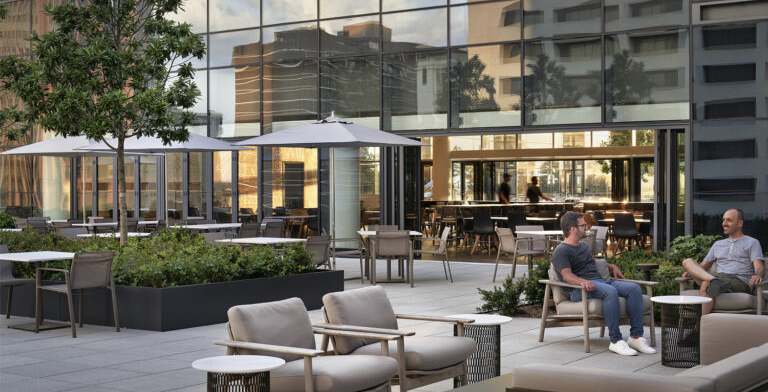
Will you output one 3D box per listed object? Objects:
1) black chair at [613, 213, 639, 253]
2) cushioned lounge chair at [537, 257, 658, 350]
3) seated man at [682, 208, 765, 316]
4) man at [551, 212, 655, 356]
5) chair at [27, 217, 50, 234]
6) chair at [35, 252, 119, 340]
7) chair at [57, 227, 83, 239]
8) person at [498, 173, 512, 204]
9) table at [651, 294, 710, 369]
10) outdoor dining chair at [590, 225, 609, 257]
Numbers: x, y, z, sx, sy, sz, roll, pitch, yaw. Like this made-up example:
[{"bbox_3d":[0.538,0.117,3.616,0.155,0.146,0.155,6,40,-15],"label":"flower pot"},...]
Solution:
[{"bbox_3d":[5.078,0.790,22.400,0.490,0.830,0.530,0,1,28],"label":"black chair"},{"bbox_3d":[2.000,1.011,10.130,0.770,0.790,0.800,0,1,-26],"label":"cushioned lounge chair"},{"bbox_3d":[3.350,0.781,10.450,0.720,1.280,0.880,0,0,37],"label":"seated man"},{"bbox_3d":[2.100,0.788,10.080,0.620,1.270,0.950,0,0,-31],"label":"man"},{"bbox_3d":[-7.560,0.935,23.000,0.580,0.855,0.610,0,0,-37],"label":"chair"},{"bbox_3d":[-3.150,0.986,10.980,0.630,0.840,0.580,0,1,36],"label":"chair"},{"bbox_3d":[-4.770,0.931,17.000,0.620,0.840,0.580,0,1,37],"label":"chair"},{"bbox_3d":[2.962,0.359,26.000,0.380,1.790,0.500,0,1,5],"label":"person"},{"bbox_3d":[2.513,1.146,9.000,0.515,0.540,0.515,0,1,35],"label":"table"},{"bbox_3d":[3.430,0.958,17.990,0.610,0.855,0.580,0,0,-18],"label":"outdoor dining chair"}]

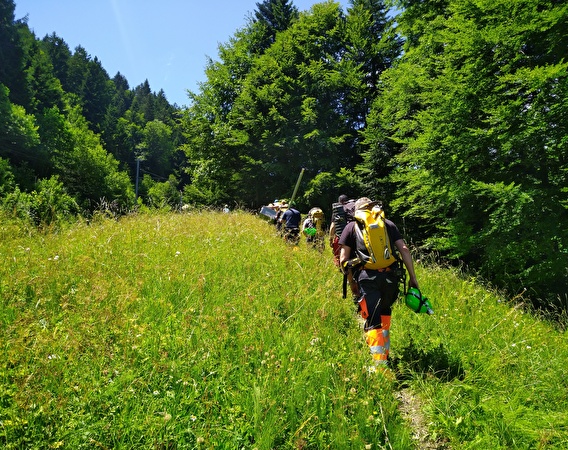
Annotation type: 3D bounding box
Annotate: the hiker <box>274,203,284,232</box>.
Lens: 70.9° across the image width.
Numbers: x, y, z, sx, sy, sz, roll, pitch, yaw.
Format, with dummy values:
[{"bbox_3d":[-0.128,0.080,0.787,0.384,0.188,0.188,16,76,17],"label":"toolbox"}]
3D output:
[{"bbox_3d":[-0.100,0.080,13.300,0.600,1.700,0.500,1,-5,-7],"label":"hiker"}]

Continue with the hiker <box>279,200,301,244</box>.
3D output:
[{"bbox_3d":[0.170,0.220,10.400,0.600,1.700,0.500,1,-5,-3],"label":"hiker"}]

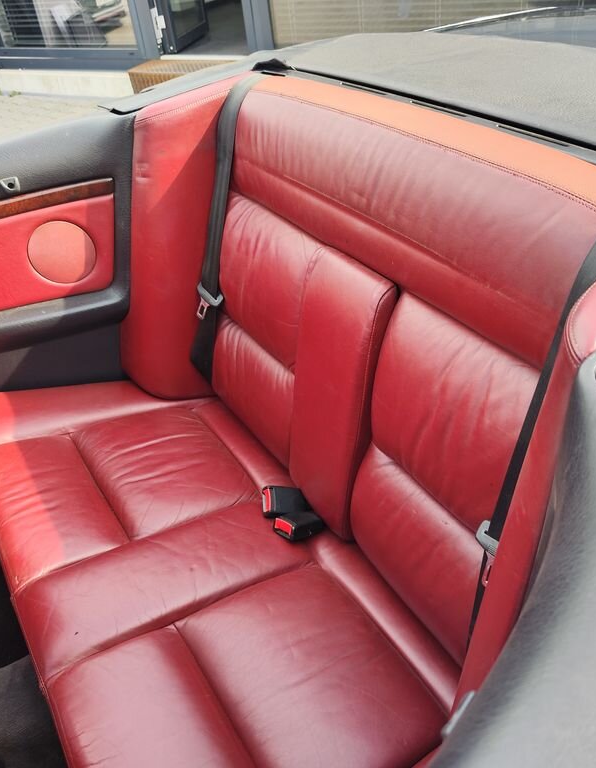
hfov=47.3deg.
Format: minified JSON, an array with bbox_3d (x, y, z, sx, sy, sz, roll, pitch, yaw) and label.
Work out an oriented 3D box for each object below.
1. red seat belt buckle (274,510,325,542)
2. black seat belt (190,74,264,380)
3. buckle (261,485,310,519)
[{"bbox_3d":[0.002,0.237,1.150,0.070,0.025,0.045,-7,14,-42],"label":"red seat belt buckle"},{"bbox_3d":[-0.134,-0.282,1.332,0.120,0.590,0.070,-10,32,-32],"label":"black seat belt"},{"bbox_3d":[-0.023,0.205,1.188,0.073,0.026,0.044,-1,56,-29],"label":"buckle"}]

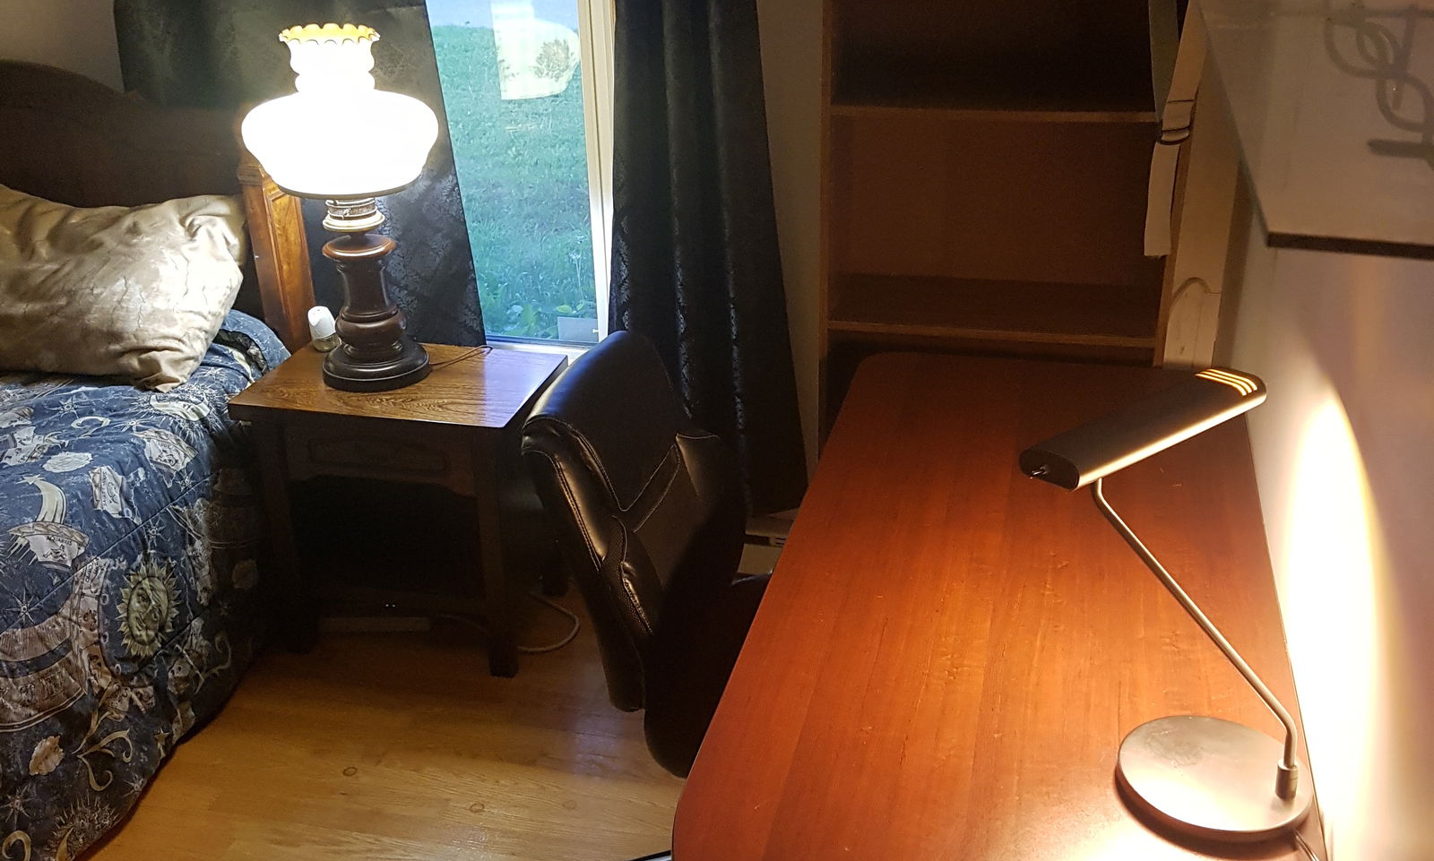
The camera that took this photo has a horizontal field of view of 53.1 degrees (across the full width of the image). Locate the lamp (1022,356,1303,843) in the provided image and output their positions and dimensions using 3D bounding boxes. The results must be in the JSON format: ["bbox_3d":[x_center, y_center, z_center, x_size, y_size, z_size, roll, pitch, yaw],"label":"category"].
[{"bbox_3d":[0.479,0.140,1.463,0.309,0.340,0.394,10,28,23],"label":"lamp"}]

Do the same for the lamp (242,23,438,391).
[{"bbox_3d":[-0.688,-0.419,2.722,0.395,0.653,0.395,5,27,14],"label":"lamp"}]

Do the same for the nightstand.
[{"bbox_3d":[-0.607,0.160,2.926,0.547,0.570,0.343,4,26,12],"label":"nightstand"}]

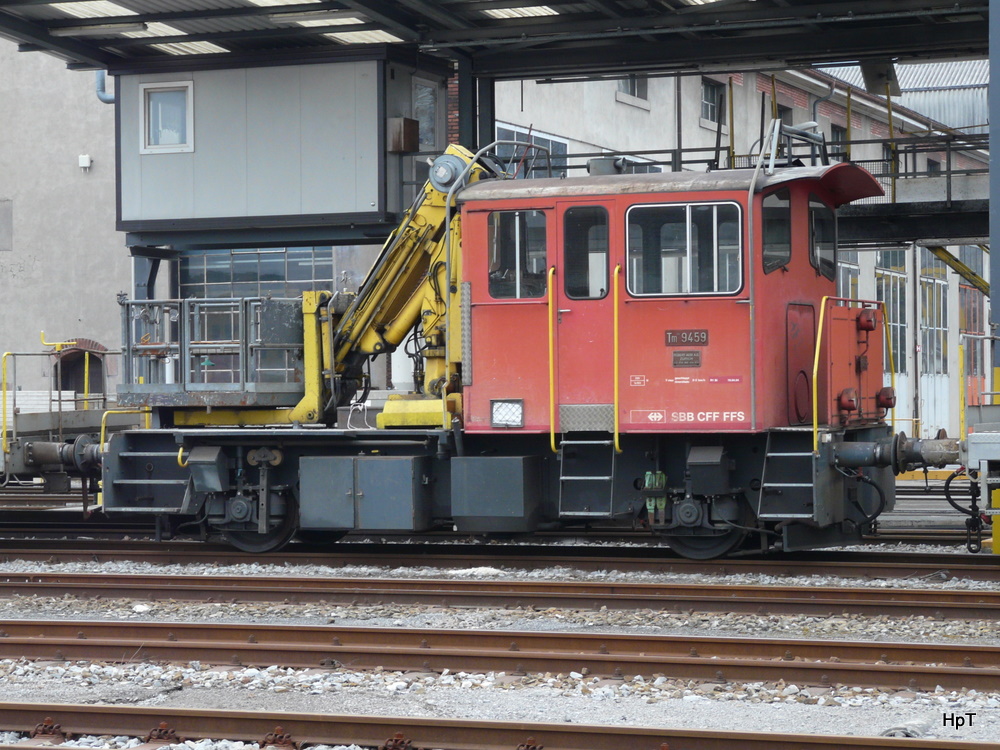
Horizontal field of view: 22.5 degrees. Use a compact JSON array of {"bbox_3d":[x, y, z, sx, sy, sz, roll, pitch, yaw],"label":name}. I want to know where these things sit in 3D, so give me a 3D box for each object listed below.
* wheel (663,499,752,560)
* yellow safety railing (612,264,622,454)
[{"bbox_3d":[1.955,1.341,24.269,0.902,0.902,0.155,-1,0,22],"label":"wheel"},{"bbox_3d":[1.110,-0.149,23.724,0.049,1.794,0.126,-1,0,22],"label":"yellow safety railing"}]

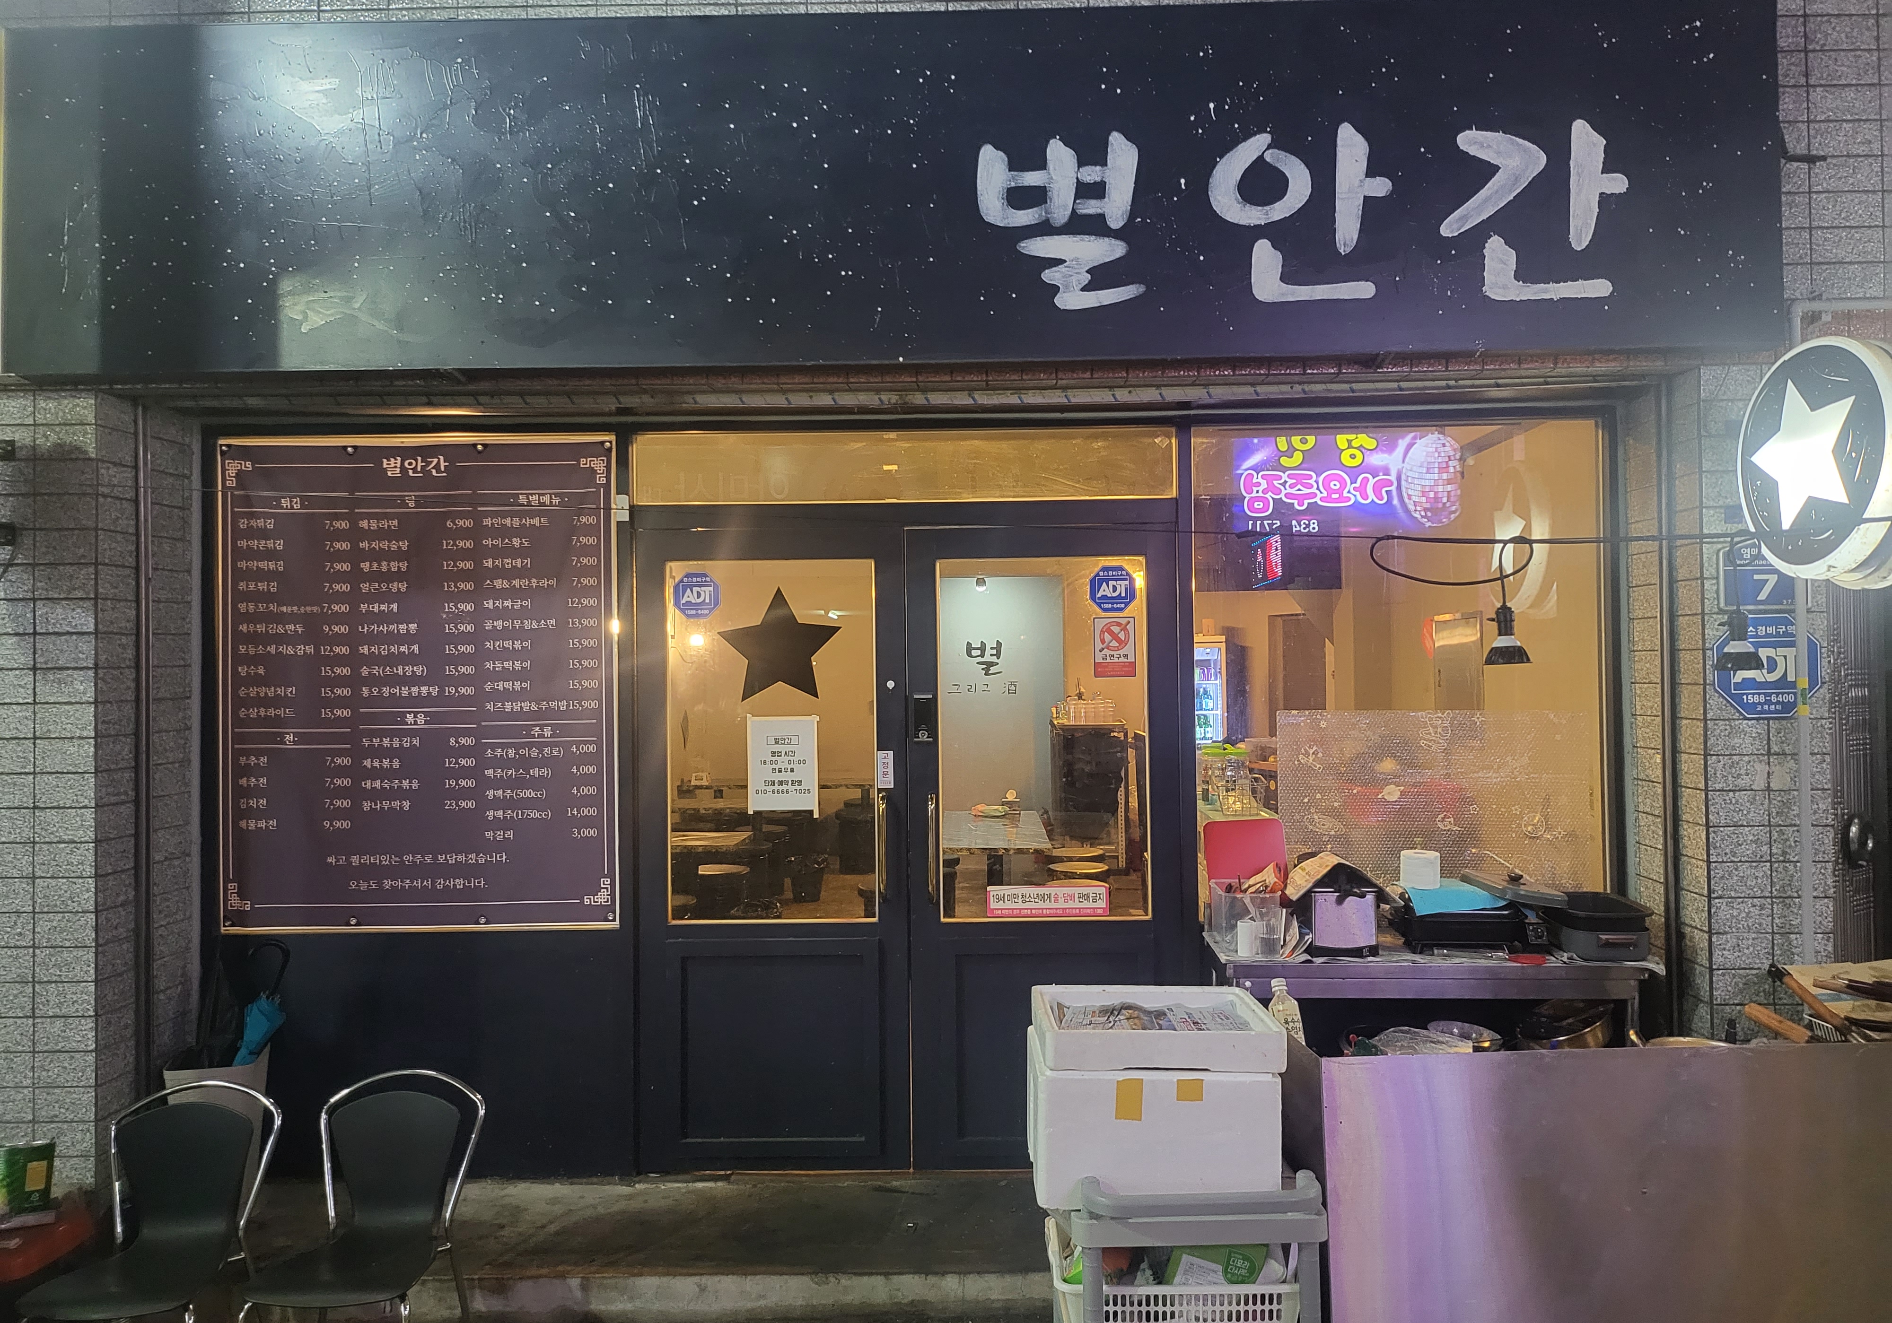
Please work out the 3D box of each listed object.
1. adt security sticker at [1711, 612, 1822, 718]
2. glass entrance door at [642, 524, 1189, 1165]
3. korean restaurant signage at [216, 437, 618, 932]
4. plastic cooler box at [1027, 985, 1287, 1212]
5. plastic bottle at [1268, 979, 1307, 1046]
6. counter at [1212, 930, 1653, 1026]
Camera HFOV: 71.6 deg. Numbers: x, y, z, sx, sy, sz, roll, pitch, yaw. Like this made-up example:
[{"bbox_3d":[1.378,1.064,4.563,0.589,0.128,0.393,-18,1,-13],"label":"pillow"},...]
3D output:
[{"bbox_3d":[2.277,0.011,3.648,0.296,0.291,0.020,-1,-1,1],"label":"adt security sticker"},{"bbox_3d":[-0.122,0.589,4.216,1.742,2.068,0.060,-1,-1,1],"label":"glass entrance door"},{"bbox_3d":[-1.669,0.068,4.167,1.266,1.567,0.030,-1,-1,1],"label":"korean restaurant signage"},{"bbox_3d":[0.394,0.835,2.540,0.450,0.318,0.325,-1,-1,0],"label":"plastic cooler box"},{"bbox_3d":[0.727,0.781,2.800,0.065,0.215,0.065,-9,-1,0],"label":"plastic bottle"},{"bbox_3d":[1.365,1.223,3.869,1.144,0.768,0.500,-1,-1,1],"label":"counter"}]

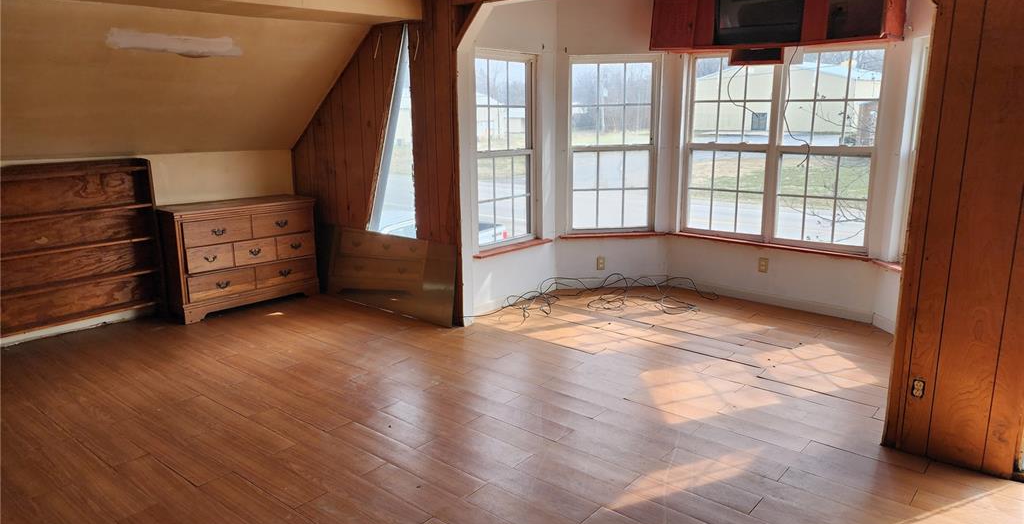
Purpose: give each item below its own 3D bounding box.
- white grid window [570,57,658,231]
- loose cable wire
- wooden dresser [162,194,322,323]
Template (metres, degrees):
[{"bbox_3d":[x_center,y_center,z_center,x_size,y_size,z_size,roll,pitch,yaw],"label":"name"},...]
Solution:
[{"bbox_3d":[0.854,-0.971,5.695,0.770,1.460,0.100,-2,12,-6],"label":"white grid window"},{"bbox_3d":[0.607,0.259,5.372,1.870,0.170,0.850,-2,12,-5],"label":"loose cable wire"},{"bbox_3d":[-2.164,-0.059,5.450,0.420,0.805,1.150,11,17,42],"label":"wooden dresser"}]

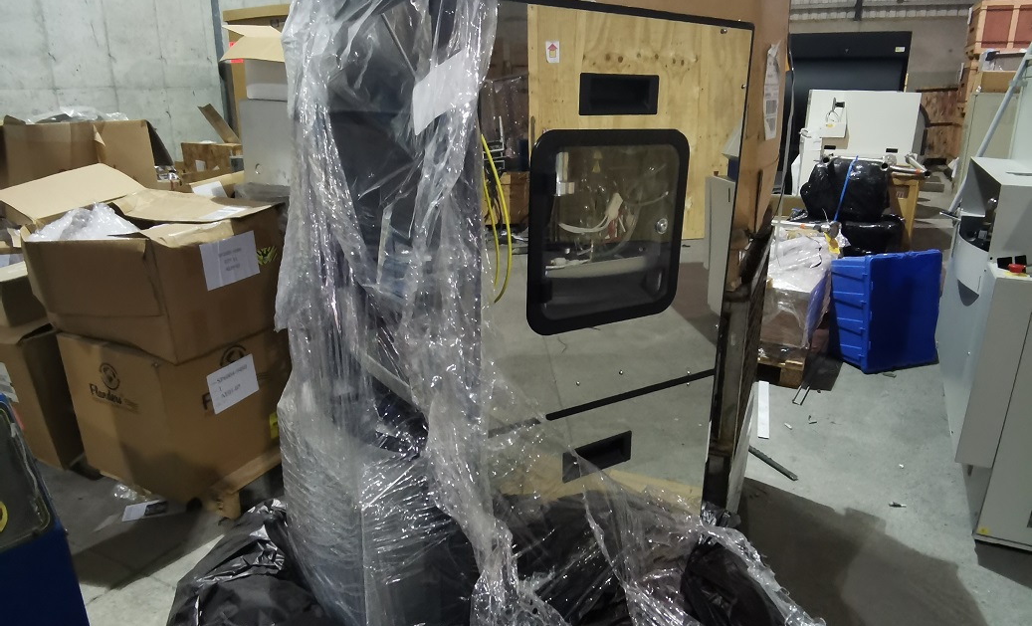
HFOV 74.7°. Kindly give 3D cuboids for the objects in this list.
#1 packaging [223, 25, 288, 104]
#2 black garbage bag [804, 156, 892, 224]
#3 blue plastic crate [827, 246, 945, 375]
[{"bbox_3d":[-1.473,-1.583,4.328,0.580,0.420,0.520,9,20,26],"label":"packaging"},{"bbox_3d":[2.229,-0.825,4.550,0.540,0.390,0.460,9,20,26],"label":"black garbage bag"},{"bbox_3d":[1.950,-0.028,3.615,0.420,0.600,0.330,-5,9,-9],"label":"blue plastic crate"}]

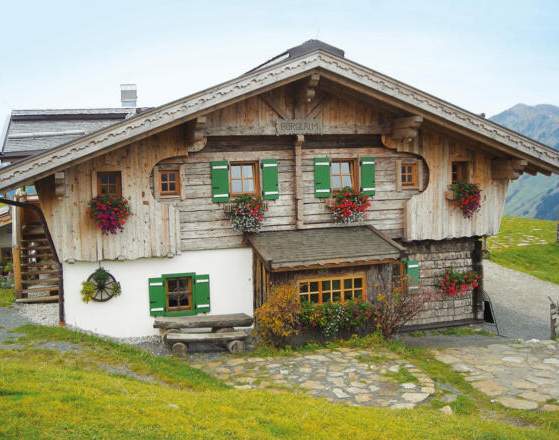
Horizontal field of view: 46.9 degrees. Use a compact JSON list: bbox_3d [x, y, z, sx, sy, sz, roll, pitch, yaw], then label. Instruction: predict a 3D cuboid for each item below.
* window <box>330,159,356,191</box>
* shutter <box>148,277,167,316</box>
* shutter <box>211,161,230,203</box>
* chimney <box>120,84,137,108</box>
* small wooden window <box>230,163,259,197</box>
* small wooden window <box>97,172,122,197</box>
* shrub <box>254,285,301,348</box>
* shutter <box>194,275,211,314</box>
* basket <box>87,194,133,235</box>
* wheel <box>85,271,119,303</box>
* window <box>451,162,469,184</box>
[{"bbox_3d":[1.559,-1.080,15.518,0.721,0.786,0.120,-3,5,-18],"label":"window"},{"bbox_3d":[-2.728,1.720,14.377,0.360,0.860,0.040,-3,5,-16],"label":"shutter"},{"bbox_3d":[-1.442,-0.920,15.666,0.440,1.000,0.060,-3,6,-18],"label":"shutter"},{"bbox_3d":[-5.497,-4.505,23.500,0.540,0.900,0.540,-3,5,-18],"label":"chimney"},{"bbox_3d":[-0.852,-0.984,15.930,0.730,0.900,0.130,-3,6,-18],"label":"small wooden window"},{"bbox_3d":[-3.895,-0.813,14.810,0.550,0.620,0.120,-3,6,-18],"label":"small wooden window"},{"bbox_3d":[0.005,2.174,14.615,1.020,1.330,0.970,-1,5,0],"label":"shrub"},{"bbox_3d":[-1.754,1.677,14.665,0.340,0.850,0.040,-3,5,-16],"label":"shutter"},{"bbox_3d":[-3.839,-0.106,14.594,0.970,0.880,0.480,-3,6,-18],"label":"basket"},{"bbox_3d":[-3.854,1.442,13.997,0.660,0.670,0.100,-3,5,-16],"label":"wheel"},{"bbox_3d":[4.551,-1.160,16.232,0.407,0.612,0.200,-3,5,-16],"label":"window"}]

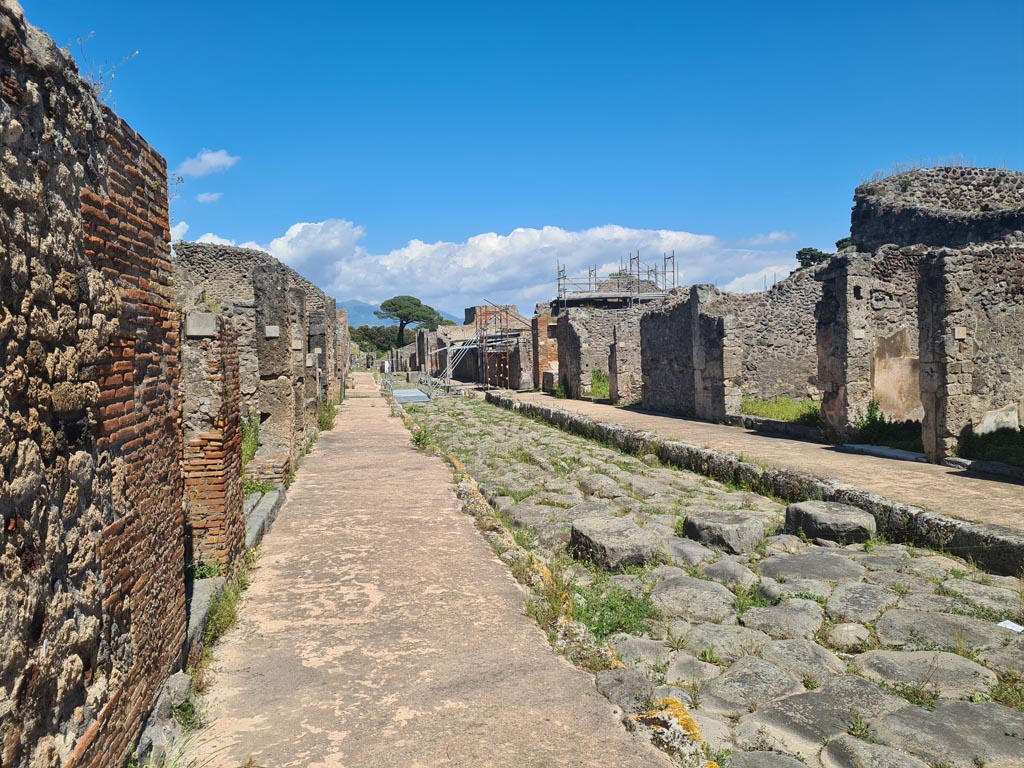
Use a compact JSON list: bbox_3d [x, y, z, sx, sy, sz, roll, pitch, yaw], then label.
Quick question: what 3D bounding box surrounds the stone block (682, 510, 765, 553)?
[{"bbox_3d":[2.190,1.490,7.900,0.640,0.290,0.680,-2,2,-19],"label":"stone block"}]

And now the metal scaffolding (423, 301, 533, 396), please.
[{"bbox_3d":[-1.620,-1.930,39.800,4.700,4.500,3.700,-2,2,-11],"label":"metal scaffolding"}]

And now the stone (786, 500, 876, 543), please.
[{"bbox_3d":[3.380,1.460,8.120,0.820,0.290,0.620,-1,2,-2],"label":"stone"}]

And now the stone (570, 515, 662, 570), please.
[{"bbox_3d":[0.990,1.530,7.400,0.650,0.290,0.820,-2,2,-18],"label":"stone"}]

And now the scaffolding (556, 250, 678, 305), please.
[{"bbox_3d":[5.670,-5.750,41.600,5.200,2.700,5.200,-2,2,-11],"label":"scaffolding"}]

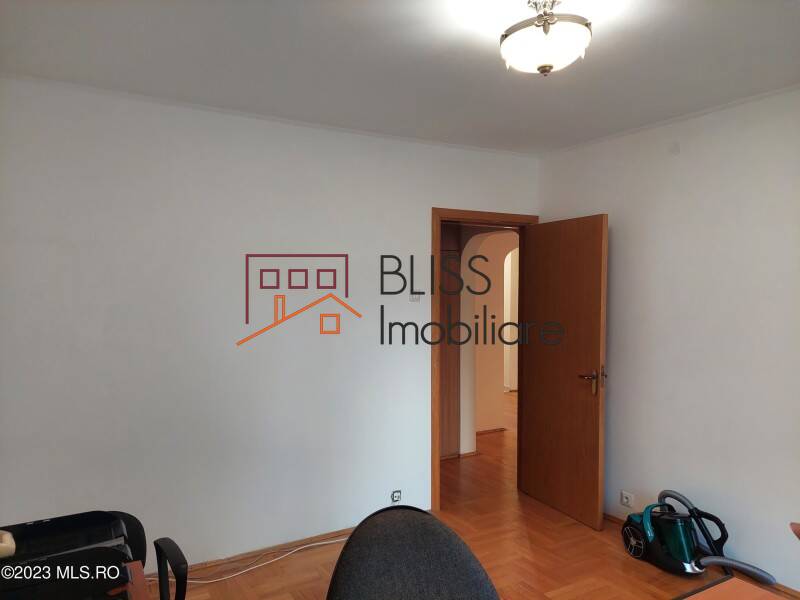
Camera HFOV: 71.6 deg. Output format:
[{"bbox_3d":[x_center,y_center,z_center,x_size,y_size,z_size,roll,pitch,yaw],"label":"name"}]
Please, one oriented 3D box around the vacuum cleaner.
[{"bbox_3d":[1.598,1.299,3.033,0.340,0.340,0.620,-1,2,-29],"label":"vacuum cleaner"}]

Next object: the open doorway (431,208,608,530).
[{"bbox_3d":[0.824,0.422,3.747,0.986,2.104,0.871,-1,2,-30],"label":"open doorway"}]

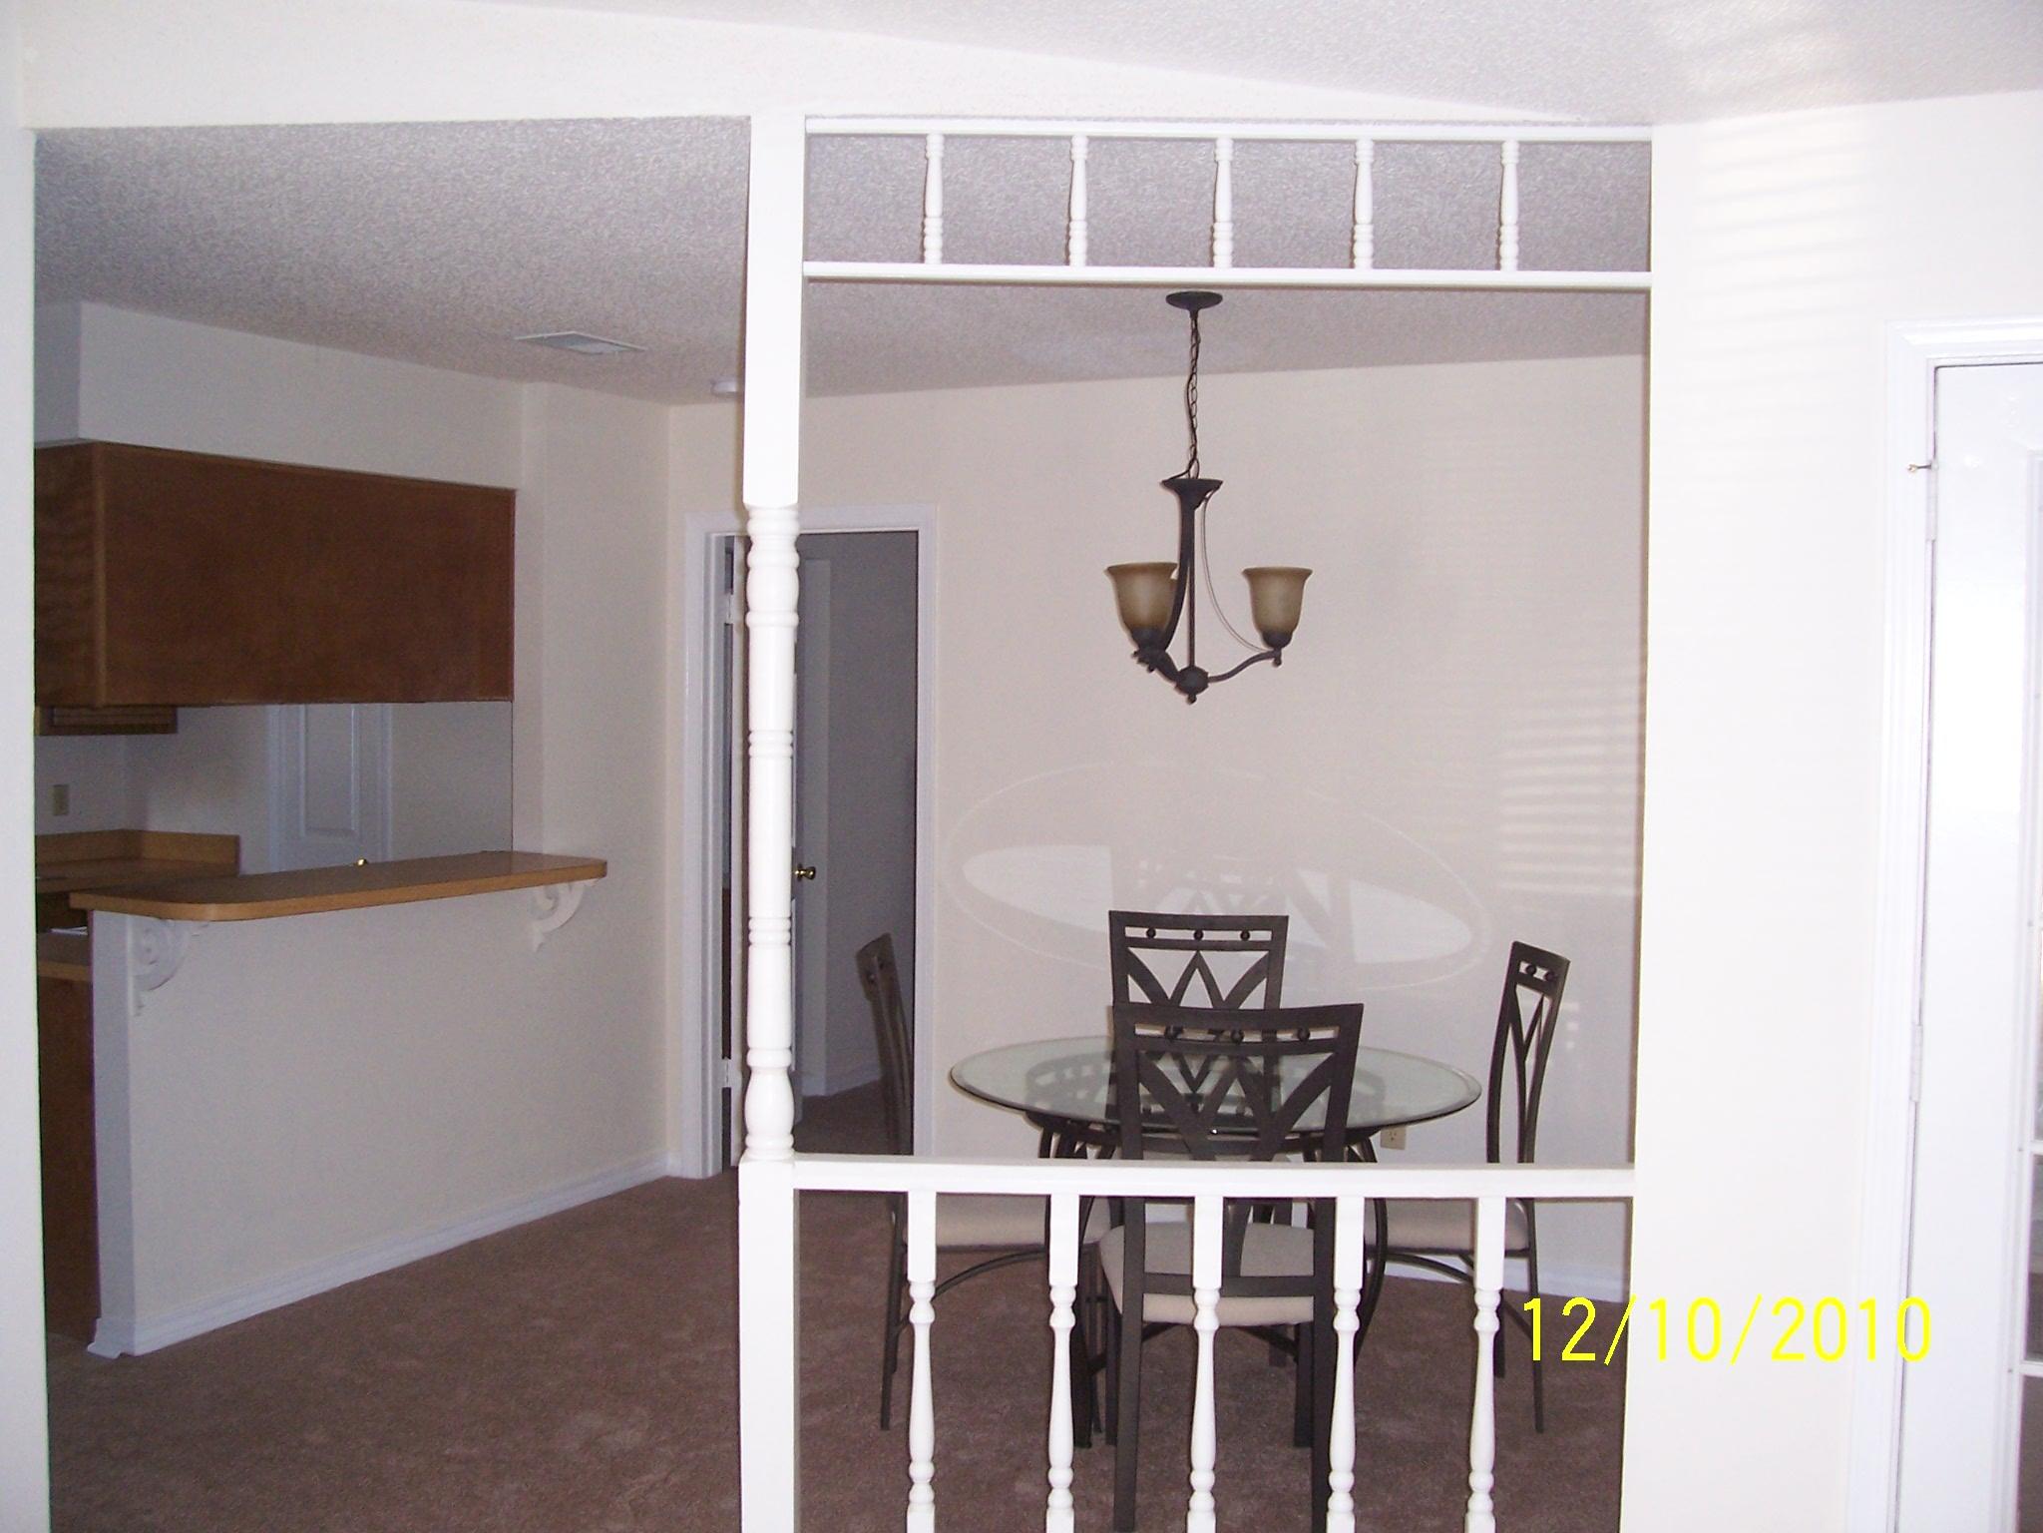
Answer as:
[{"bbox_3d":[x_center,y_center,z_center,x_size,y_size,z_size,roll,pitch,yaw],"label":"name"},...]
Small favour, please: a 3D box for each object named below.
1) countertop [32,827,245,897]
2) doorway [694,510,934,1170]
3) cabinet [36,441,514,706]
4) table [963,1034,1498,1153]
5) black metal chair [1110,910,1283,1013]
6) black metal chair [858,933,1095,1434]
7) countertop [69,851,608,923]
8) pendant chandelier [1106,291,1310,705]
[{"bbox_3d":[-3.339,0.329,6.529,0.570,0.140,1.400,2,3,28],"label":"countertop"},{"bbox_3d":[-0.632,0.273,6.203,0.860,2.100,0.130,2,3,24],"label":"doorway"},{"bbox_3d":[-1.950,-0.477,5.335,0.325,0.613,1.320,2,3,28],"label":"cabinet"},{"bbox_3d":[0.411,1.048,4.394,1.110,0.740,1.110,1,3,0],"label":"table"},{"bbox_3d":[0.425,0.890,4.890,0.460,1.010,0.540,1,3,6],"label":"black metal chair"},{"bbox_3d":[-0.085,0.904,4.480,0.540,1.010,0.460,1,3,3],"label":"black metal chair"},{"bbox_3d":[-1.725,0.306,5.263,0.500,0.040,1.370,2,3,28],"label":"countertop"},{"bbox_3d":[0.402,-0.580,4.410,0.460,0.890,0.470,1,3,0],"label":"pendant chandelier"}]

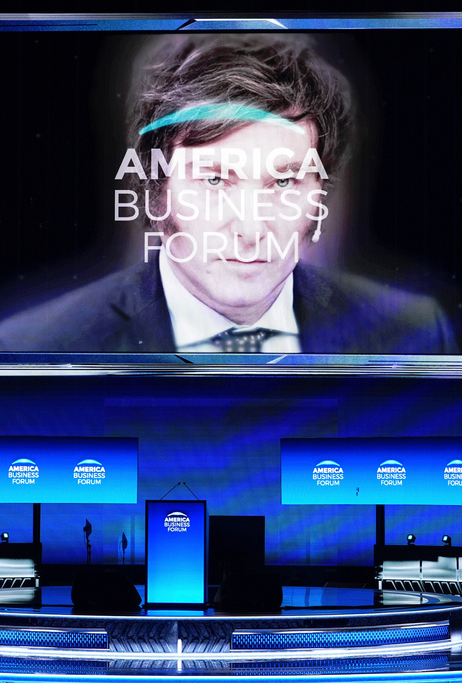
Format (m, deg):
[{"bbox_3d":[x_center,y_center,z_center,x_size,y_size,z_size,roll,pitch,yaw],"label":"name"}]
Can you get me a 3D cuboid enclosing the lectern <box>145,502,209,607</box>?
[{"bbox_3d":[-0.639,2.546,27.400,0.720,1.261,0.500,0,-3,2],"label":"lectern"}]

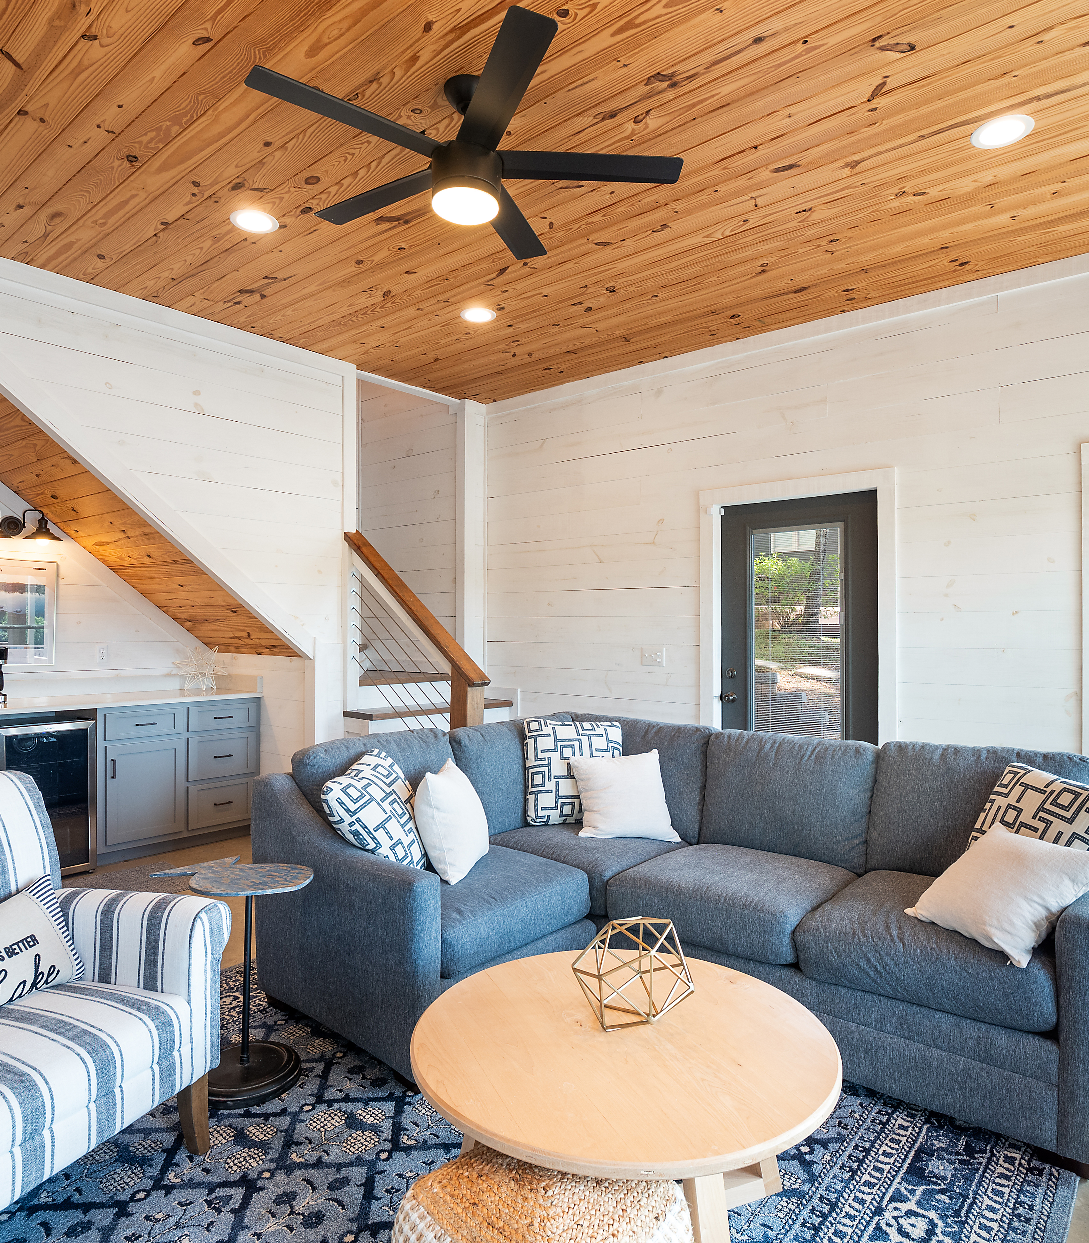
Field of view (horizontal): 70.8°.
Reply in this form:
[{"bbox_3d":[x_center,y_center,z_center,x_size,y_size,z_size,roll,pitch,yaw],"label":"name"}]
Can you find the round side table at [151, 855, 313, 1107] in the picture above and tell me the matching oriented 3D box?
[{"bbox_3d":[-0.930,1.075,2.341,0.480,0.575,0.365,0,0,32],"label":"round side table"}]

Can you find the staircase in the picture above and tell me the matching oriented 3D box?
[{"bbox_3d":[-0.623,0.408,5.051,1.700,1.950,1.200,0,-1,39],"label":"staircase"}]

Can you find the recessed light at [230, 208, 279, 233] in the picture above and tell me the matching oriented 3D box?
[{"bbox_3d":[-1.187,-1.629,3.134,0.187,0.025,0.187,0,0,0],"label":"recessed light"}]

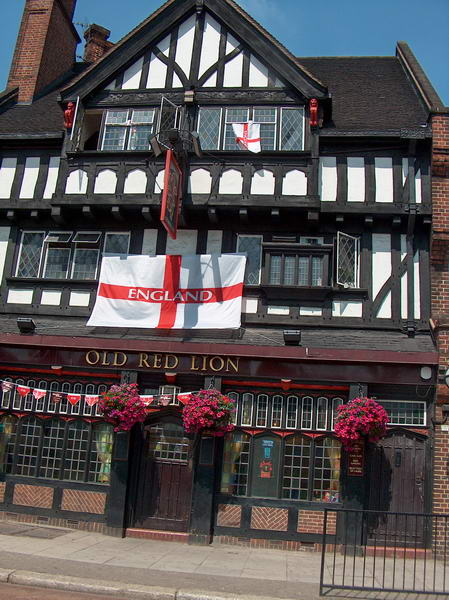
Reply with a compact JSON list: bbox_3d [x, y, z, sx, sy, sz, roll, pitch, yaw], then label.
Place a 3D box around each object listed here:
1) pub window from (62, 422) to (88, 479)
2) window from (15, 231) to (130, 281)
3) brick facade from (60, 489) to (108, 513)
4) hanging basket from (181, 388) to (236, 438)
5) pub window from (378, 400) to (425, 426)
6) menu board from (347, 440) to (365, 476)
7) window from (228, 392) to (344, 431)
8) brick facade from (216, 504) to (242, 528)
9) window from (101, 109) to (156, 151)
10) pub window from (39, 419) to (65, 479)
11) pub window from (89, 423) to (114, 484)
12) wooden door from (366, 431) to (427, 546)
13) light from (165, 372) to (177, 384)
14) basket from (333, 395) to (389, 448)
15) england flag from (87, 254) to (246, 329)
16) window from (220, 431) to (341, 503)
[{"bbox_3d":[-2.833,2.881,12.337,0.493,1.142,0.090,2,-15,8],"label":"pub window"},{"bbox_3d":[-3.066,-0.889,12.983,2.248,0.950,0.140,2,-15,8],"label":"window"},{"bbox_3d":[-2.564,3.674,11.679,0.810,0.381,0.100,2,-15,8],"label":"brick facade"},{"bbox_3d":[-0.265,1.990,11.335,0.927,0.824,0.907,2,-15,8],"label":"hanging basket"},{"bbox_3d":[3.202,2.077,11.769,0.964,0.406,0.080,2,-15,8],"label":"pub window"},{"bbox_3d":[2.305,2.766,11.228,0.278,0.611,0.040,2,-15,8],"label":"menu board"},{"bbox_3d":[1.155,2.069,11.988,2.182,0.642,0.100,2,-15,8],"label":"window"},{"bbox_3d":[0.095,3.920,11.616,0.421,0.374,0.100,2,-15,8],"label":"brick facade"},{"bbox_3d":[-1.950,-3.480,13.083,1.034,0.893,0.120,2,-15,8],"label":"window"},{"bbox_3d":[-3.248,2.823,12.119,0.460,1.120,0.100,2,-15,8],"label":"pub window"},{"bbox_3d":[-2.271,2.837,11.871,0.410,1.093,0.100,2,-15,8],"label":"pub window"},{"bbox_3d":[3.021,3.319,11.222,1.000,1.980,0.120,2,-15,8],"label":"wooden door"},{"bbox_3d":[-1.023,1.488,12.133,0.222,0.223,0.180,2,-15,8],"label":"light"},{"bbox_3d":[2.416,2.175,11.315,0.900,0.880,0.850,2,-15,8],"label":"basket"},{"bbox_3d":[-1.075,-0.176,12.528,2.970,1.500,0.140,2,-23,8],"label":"england flag"},{"bbox_3d":[1.012,2.997,11.534,2.120,1.170,0.140,2,-15,8],"label":"window"}]

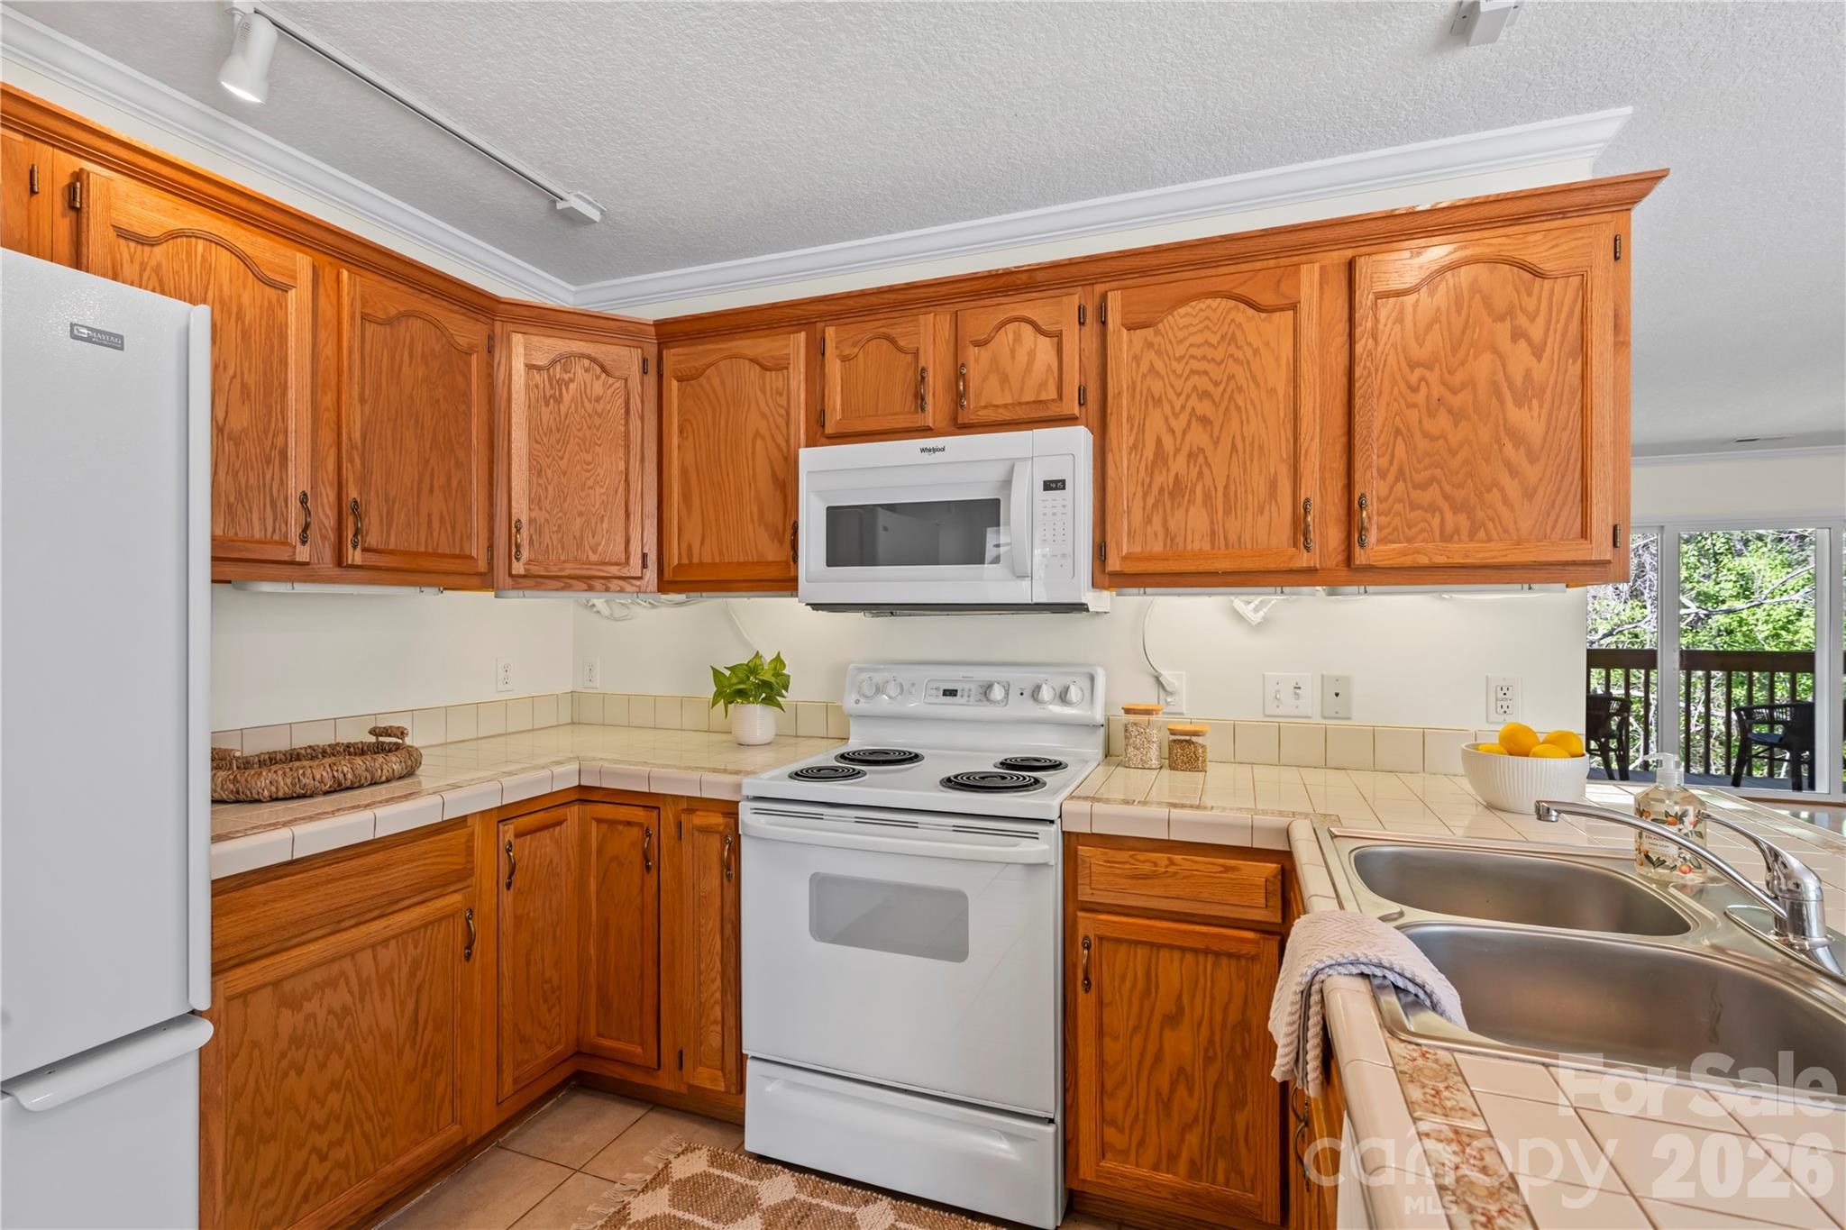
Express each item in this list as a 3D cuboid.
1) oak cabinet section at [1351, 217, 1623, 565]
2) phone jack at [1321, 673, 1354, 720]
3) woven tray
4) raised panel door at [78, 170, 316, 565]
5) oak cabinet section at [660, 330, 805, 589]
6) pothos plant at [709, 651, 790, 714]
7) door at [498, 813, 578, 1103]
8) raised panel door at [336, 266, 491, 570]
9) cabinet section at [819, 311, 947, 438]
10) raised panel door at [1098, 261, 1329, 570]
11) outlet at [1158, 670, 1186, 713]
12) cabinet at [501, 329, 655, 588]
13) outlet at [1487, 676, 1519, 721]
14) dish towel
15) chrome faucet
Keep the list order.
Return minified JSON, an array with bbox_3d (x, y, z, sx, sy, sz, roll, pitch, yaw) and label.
[{"bbox_3d":[1.174,-0.450,1.744,0.464,0.686,0.023,0,0,21],"label":"oak cabinet section"},{"bbox_3d":[1.059,0.209,2.099,0.071,0.114,0.010,0,0,20],"label":"phone jack"},{"bbox_3d":[-1.402,0.338,1.901,0.290,0.100,0.470,0,0,20],"label":"woven tray"},{"bbox_3d":[-1.421,-0.448,1.631,0.020,0.678,0.379,0,0,20],"label":"raised panel door"},{"bbox_3d":[-0.543,-0.445,2.360,0.467,0.678,0.020,0,0,20],"label":"oak cabinet section"},{"bbox_3d":[-0.531,0.212,2.539,0.235,0.200,0.210,0,0,21],"label":"pothos plant"},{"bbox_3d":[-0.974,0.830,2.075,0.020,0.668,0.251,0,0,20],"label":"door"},{"bbox_3d":[-1.264,-0.447,2.055,0.020,0.678,0.394,0,0,20],"label":"raised panel door"},{"bbox_3d":[-0.114,-0.645,2.228,0.330,0.303,0.023,0,0,21],"label":"cabinet section"},{"bbox_3d":[0.675,-0.447,1.932,0.468,0.686,0.023,0,0,21],"label":"raised panel door"},{"bbox_3d":[0.681,0.214,2.238,0.071,0.114,0.012,0,0,20],"label":"outlet"},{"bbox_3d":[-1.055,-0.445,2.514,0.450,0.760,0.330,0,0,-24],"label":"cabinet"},{"bbox_3d":[1.408,0.206,1.988,0.070,0.115,0.008,0,0,21],"label":"outlet"},{"bbox_3d":[0.500,0.454,0.933,0.180,0.178,0.230,0,0,20],"label":"dish towel"},{"bbox_3d":[0.943,0.317,1.024,0.295,0.152,0.085,0,0,23],"label":"chrome faucet"}]

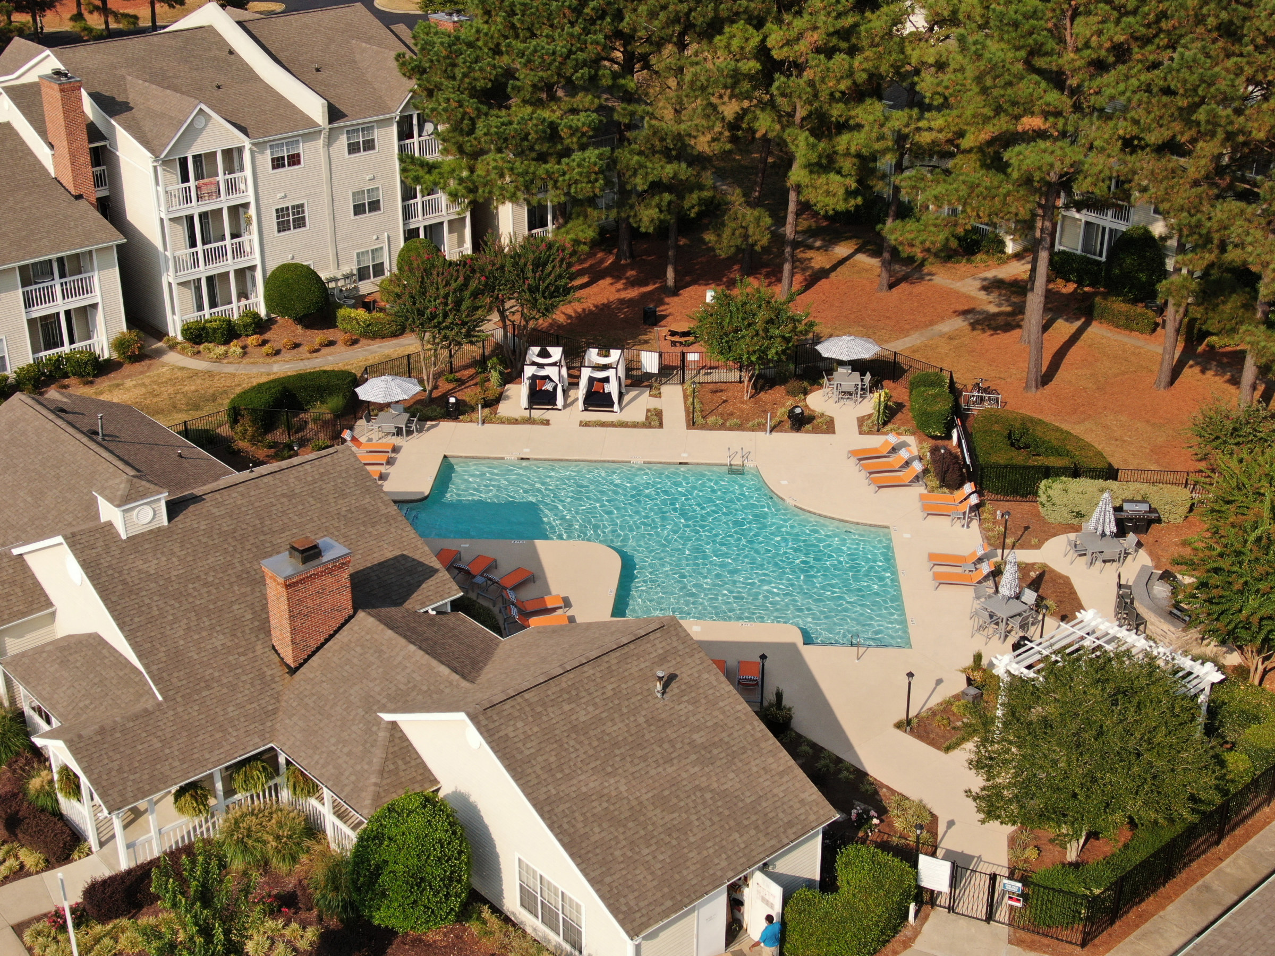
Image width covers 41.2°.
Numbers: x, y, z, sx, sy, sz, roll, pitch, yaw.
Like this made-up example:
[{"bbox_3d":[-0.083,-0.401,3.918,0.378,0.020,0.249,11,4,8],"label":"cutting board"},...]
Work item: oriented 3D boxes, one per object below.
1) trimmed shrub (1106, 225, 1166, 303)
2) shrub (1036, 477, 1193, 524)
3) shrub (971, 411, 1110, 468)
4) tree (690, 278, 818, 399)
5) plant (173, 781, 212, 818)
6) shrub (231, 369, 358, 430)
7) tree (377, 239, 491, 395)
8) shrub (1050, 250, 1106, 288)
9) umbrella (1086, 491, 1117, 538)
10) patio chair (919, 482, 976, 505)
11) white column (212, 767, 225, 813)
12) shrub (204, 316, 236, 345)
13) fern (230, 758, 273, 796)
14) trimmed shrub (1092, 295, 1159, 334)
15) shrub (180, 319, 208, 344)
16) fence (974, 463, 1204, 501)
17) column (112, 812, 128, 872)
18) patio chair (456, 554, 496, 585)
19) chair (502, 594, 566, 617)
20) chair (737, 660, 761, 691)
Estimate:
[{"bbox_3d":[24.120,-10.358,82.082,2.700,3.750,2.700,0,26,0],"label":"trimmed shrub"},{"bbox_3d":[17.207,0.766,61.043,5.400,1.220,1.450,1,23,4],"label":"shrub"},{"bbox_3d":[14.620,-0.918,63.177,4.900,1.450,5.100,1,25,3],"label":"shrub"},{"bbox_3d":[4.784,-5.688,71.311,5.300,5.200,5.200,0,23,0],"label":"tree"},{"bbox_3d":[-11.181,8.076,42.594,0.920,0.920,0.920,0,23,0],"label":"plant"},{"bbox_3d":[-14.120,-3.229,69.863,4.800,1.450,3.600,2,26,4],"label":"shrub"},{"bbox_3d":[-8.452,-6.399,71.319,4.600,6.700,4.500,0,23,0],"label":"tree"},{"bbox_3d":[22.862,-10.897,87.996,1.400,1.350,3.300,-18,29,-35],"label":"shrub"},{"bbox_3d":[15.786,1.604,57.440,0.850,2.560,0.850,-2,23,-5],"label":"umbrella"},{"bbox_3d":[11.401,0.684,62.333,1.970,0.900,0.690,2,26,4],"label":"patio chair"},{"bbox_3d":[-10.880,8.516,44.309,0.160,2.350,0.160,-21,33,-37],"label":"white column"},{"bbox_3d":[-19.100,-6.698,77.427,1.300,1.170,1.300,0,26,0],"label":"shrub"},{"bbox_3d":[-9.943,7.685,43.644,1.000,0.920,1.000,0,23,0],"label":"fern"},{"bbox_3d":[22.870,-7.661,79.460,3.050,1.150,1.220,22,33,38],"label":"trimmed shrub"},{"bbox_3d":[-20.300,-6.716,77.640,1.180,1.020,1.180,0,26,0],"label":"shrub"},{"bbox_3d":[16.101,0.287,60.649,8.000,1.400,0.080,1,25,3],"label":"fence"},{"bbox_3d":[-12.940,9.306,42.659,0.160,2.350,0.160,-21,33,-37],"label":"column"},{"bbox_3d":[-5.385,2.984,55.616,0.660,0.820,1.970,11,27,23],"label":"patio chair"},{"bbox_3d":[-3.300,3.968,53.510,1.970,0.820,0.660,-10,27,-21],"label":"chair"},{"bbox_3d":[3.277,5.876,49.425,0.660,0.820,1.970,2,25,4],"label":"chair"}]

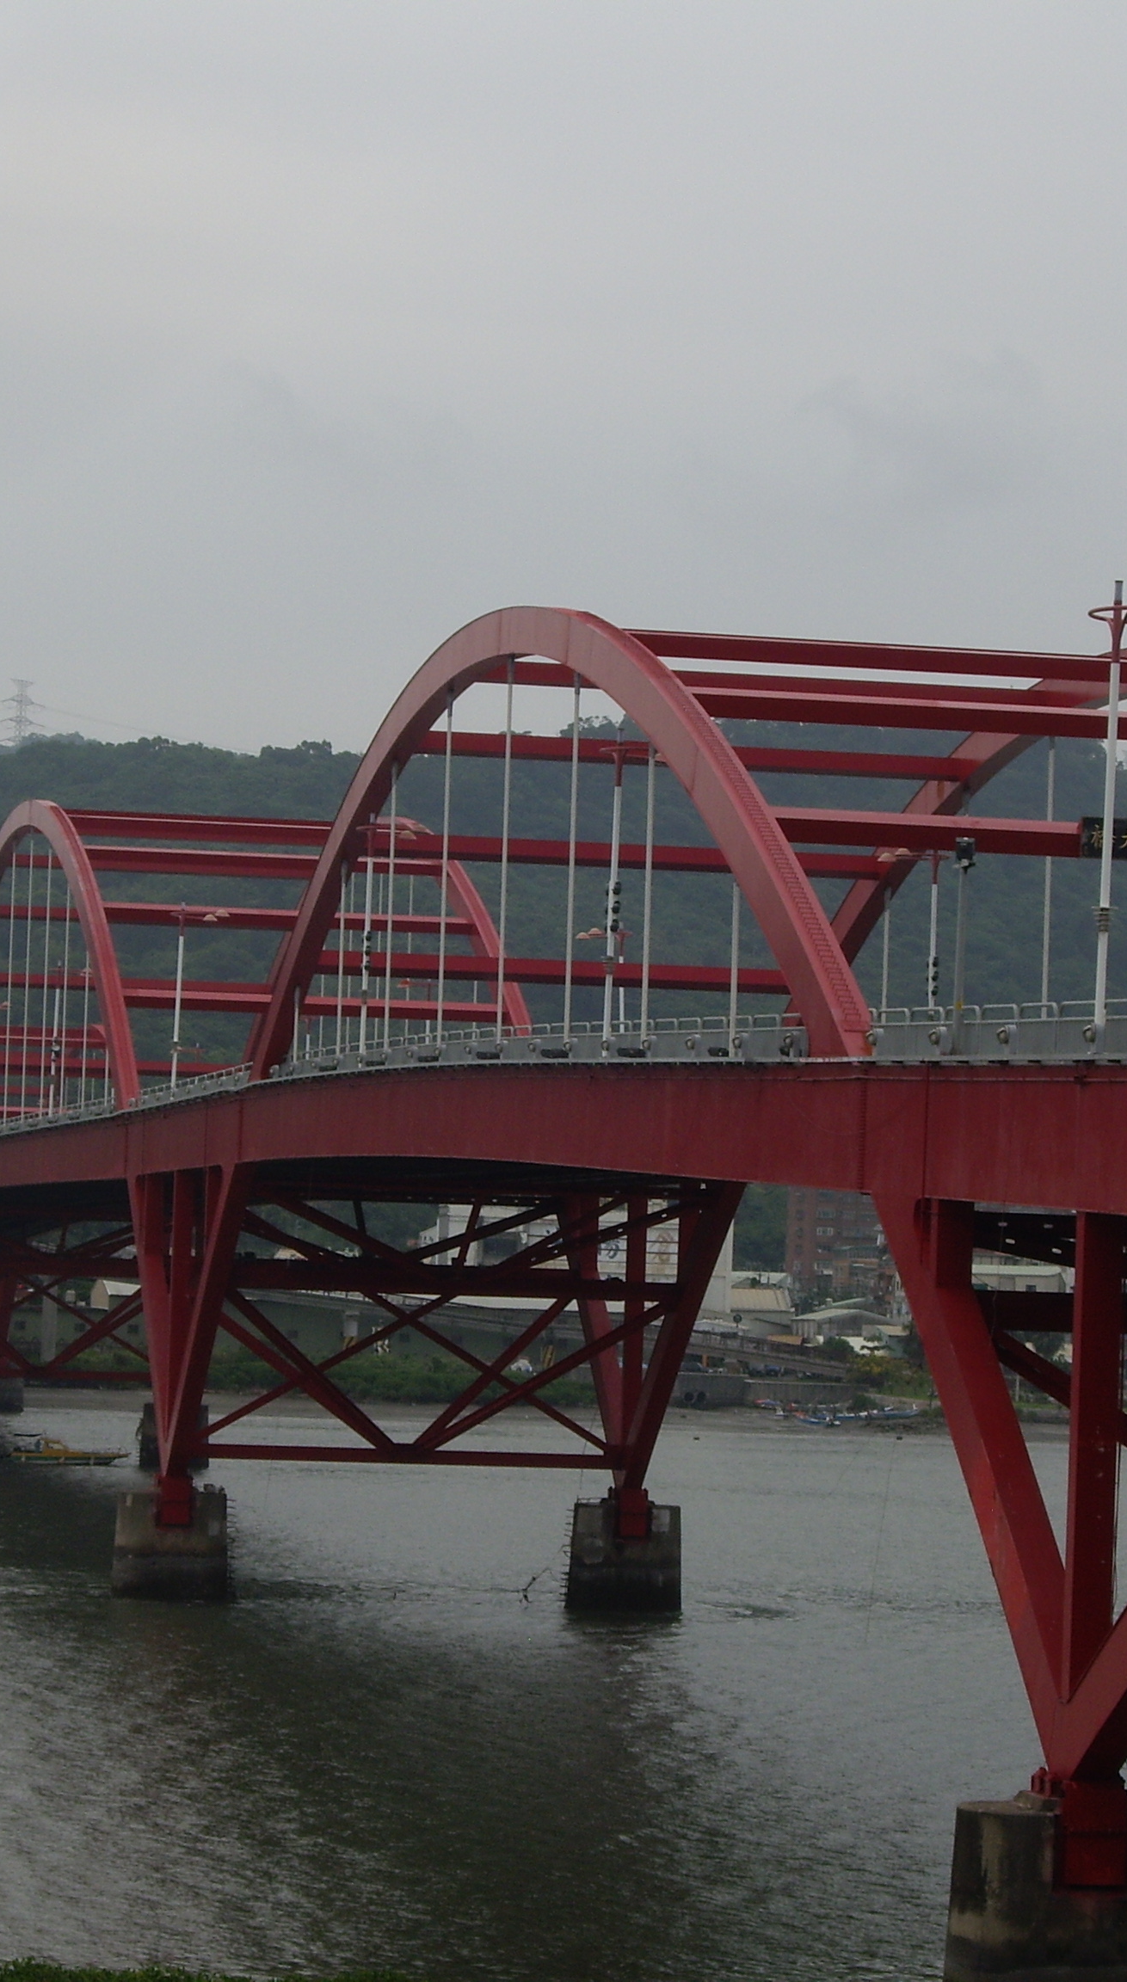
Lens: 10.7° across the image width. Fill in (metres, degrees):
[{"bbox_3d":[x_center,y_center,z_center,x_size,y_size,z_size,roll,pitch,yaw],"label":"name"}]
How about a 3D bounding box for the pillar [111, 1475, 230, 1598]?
[{"bbox_3d":[-16.166,22.738,249.069,4.750,4.600,3.100,3,-3,-10],"label":"pillar"}]

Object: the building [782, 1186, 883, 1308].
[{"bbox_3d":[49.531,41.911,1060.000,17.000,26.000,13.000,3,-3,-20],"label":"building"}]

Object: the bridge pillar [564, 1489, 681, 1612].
[{"bbox_3d":[2.652,23.393,252.436,4.750,5.000,3.100,3,-3,-10],"label":"bridge pillar"}]

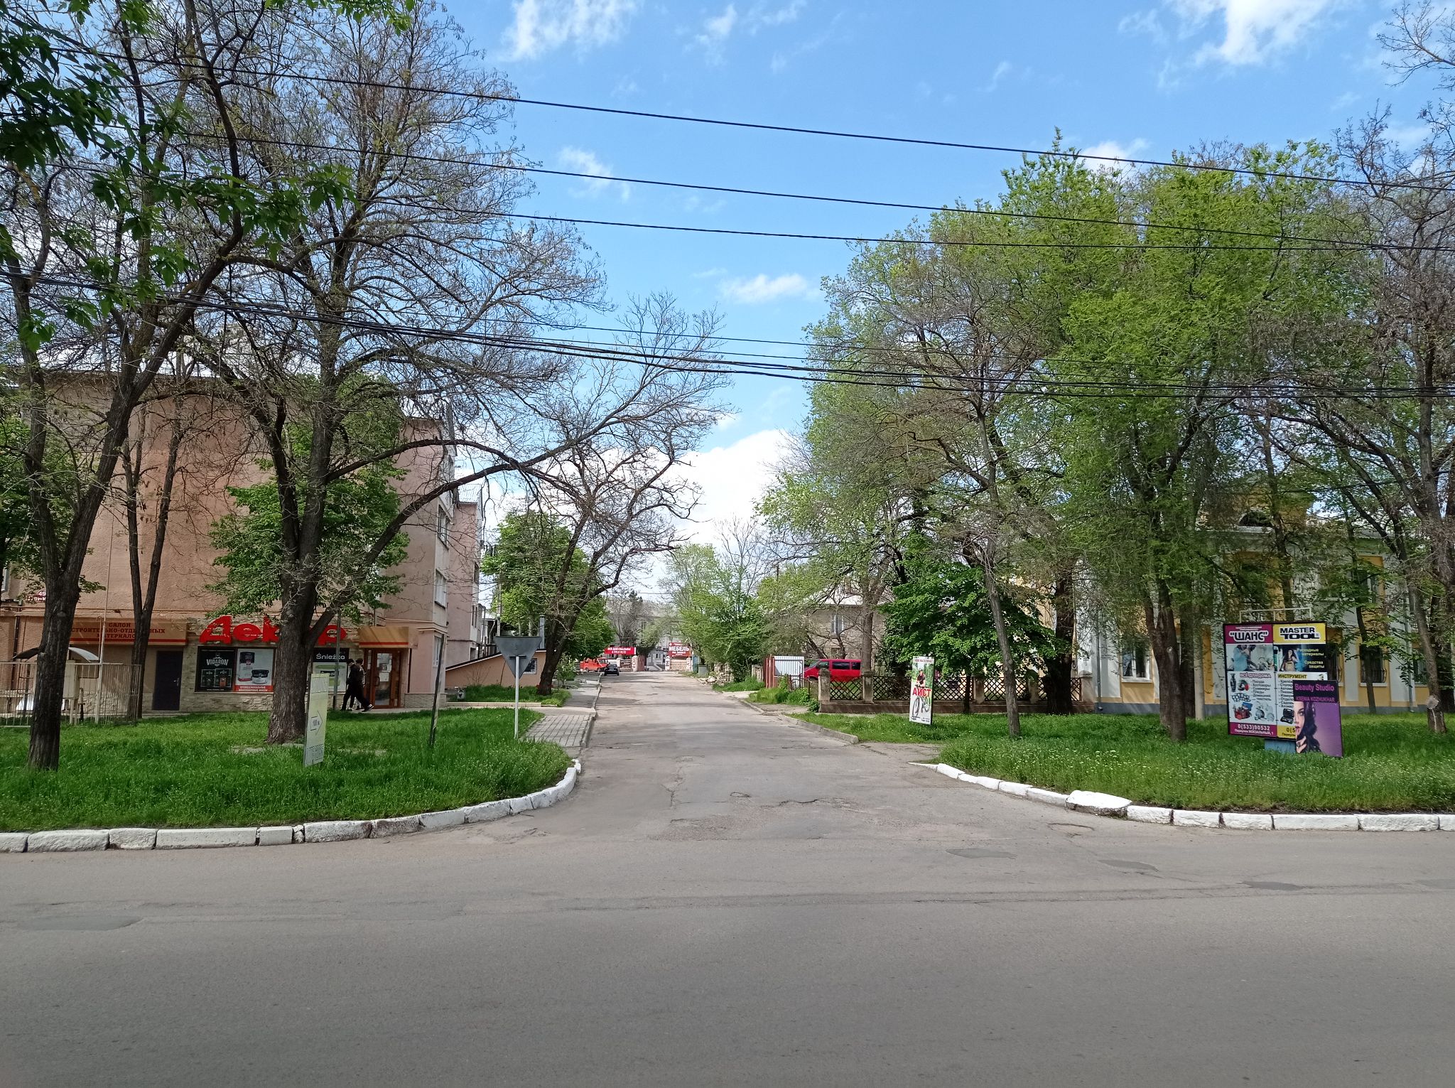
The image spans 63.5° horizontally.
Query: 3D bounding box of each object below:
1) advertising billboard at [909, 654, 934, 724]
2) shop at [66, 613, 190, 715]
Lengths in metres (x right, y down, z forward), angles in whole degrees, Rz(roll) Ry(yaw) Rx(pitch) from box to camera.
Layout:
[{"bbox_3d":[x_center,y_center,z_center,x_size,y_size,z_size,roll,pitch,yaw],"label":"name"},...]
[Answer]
[{"bbox_3d":[4.842,3.639,29.199,0.060,1.653,0.800,4,-6,-28],"label":"advertising billboard"},{"bbox_3d":[-20.514,4.271,42.047,4.150,3.234,5.000,1,-6,-7],"label":"shop"}]

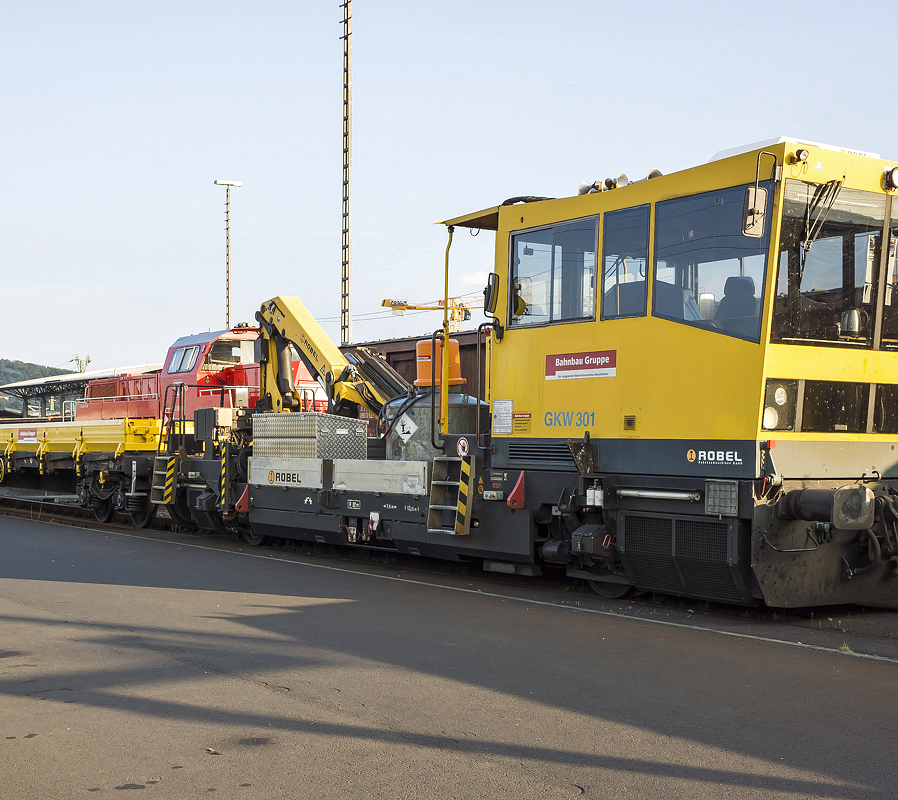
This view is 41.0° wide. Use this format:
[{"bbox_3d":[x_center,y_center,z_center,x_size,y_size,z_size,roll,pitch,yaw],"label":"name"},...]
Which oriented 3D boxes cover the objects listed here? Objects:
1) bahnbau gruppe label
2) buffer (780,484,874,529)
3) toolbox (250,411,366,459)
[{"bbox_3d":[1.245,-0.322,11.300,0.020,0.245,1.000,2,-2,-35],"label":"bahnbau gruppe label"},{"bbox_3d":[2.971,0.835,9.506,0.440,0.345,0.610,2,-2,-33],"label":"buffer"},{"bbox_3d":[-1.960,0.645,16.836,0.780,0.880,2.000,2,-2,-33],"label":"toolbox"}]

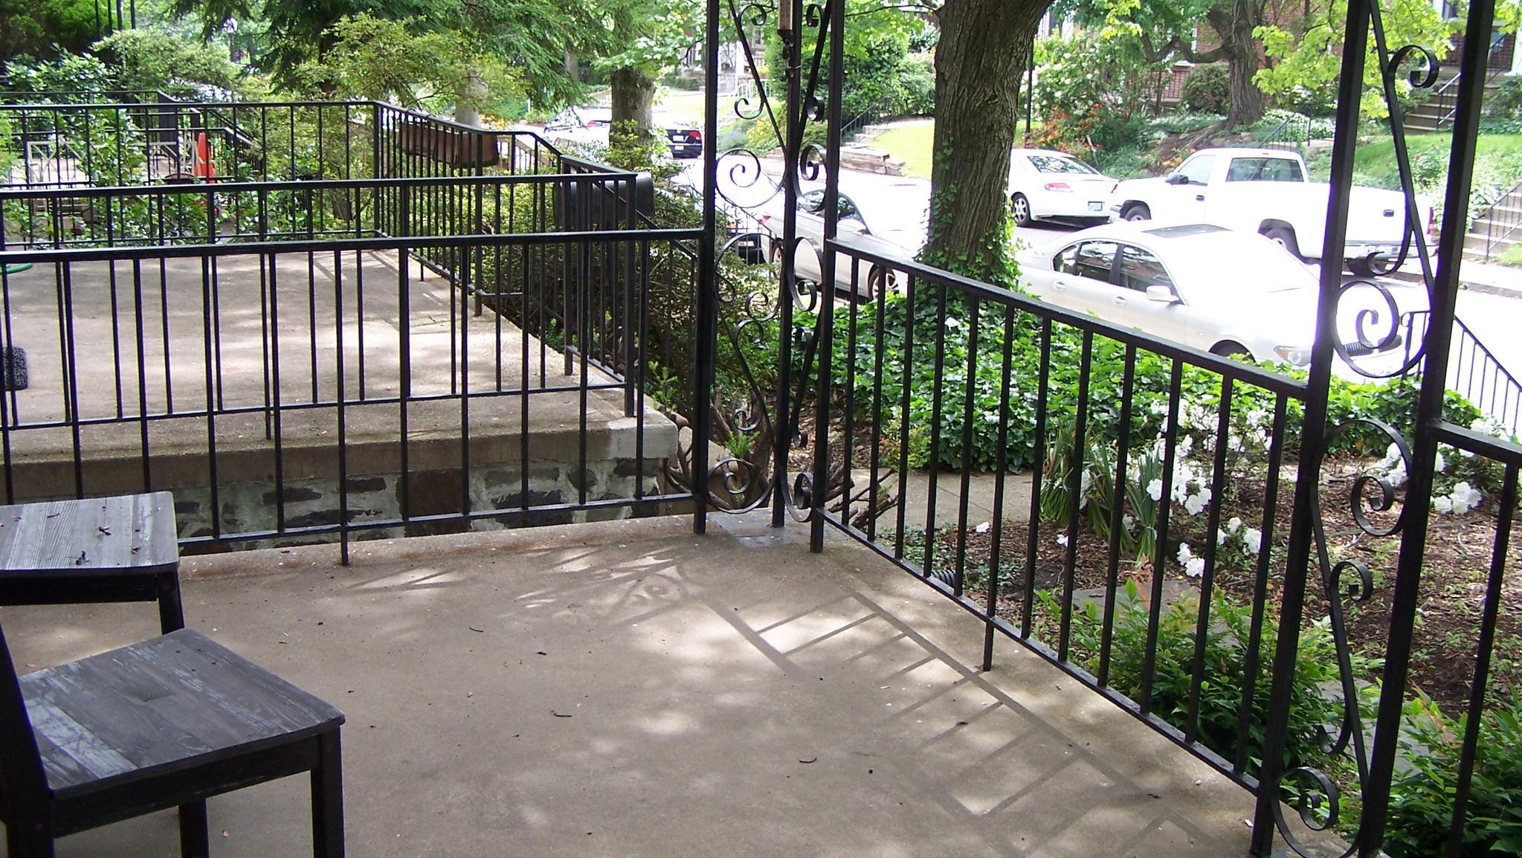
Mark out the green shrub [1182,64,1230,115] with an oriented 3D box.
[{"bbox_3d":[10.310,-7.760,38.300,1.320,1.220,1.380,-5,16,-24],"label":"green shrub"}]

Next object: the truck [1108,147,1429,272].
[{"bbox_3d":[7.950,-3.558,26.670,1.990,1.830,5.600,-4,14,-24],"label":"truck"}]

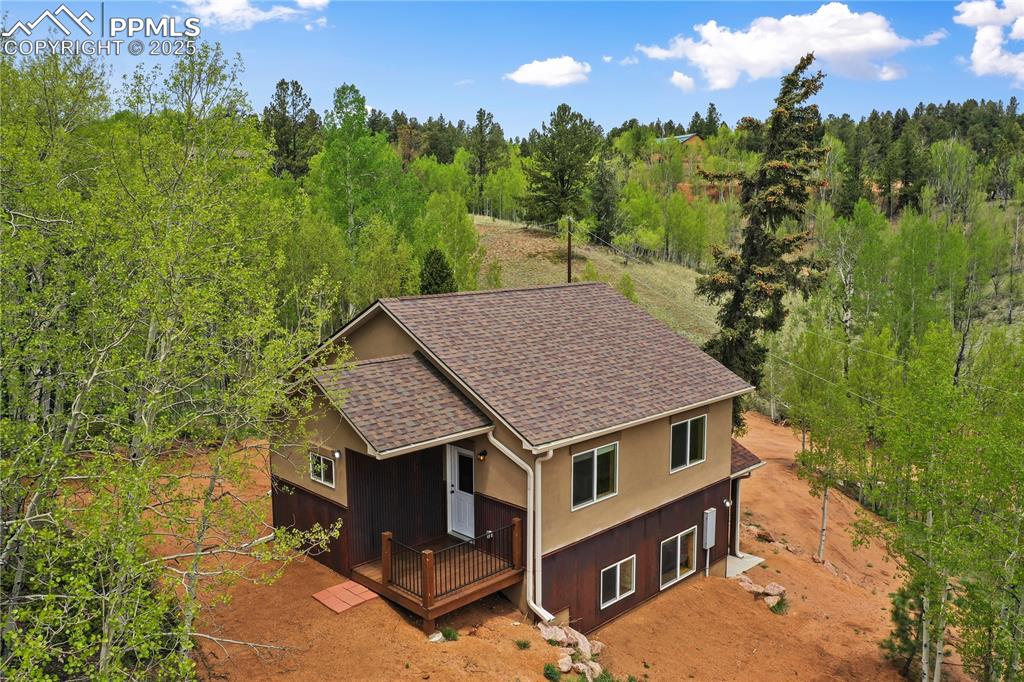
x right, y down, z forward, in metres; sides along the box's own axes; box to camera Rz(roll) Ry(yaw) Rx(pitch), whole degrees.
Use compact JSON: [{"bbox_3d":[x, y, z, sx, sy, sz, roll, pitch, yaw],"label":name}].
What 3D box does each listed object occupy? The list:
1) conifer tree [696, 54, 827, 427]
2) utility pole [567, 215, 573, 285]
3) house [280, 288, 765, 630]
[{"bbox_3d":[9.138,-2.524,29.273,5.000,15.500,5.000,-1,8,0],"label":"conifer tree"},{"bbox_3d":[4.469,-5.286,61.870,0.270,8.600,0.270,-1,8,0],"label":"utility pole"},{"bbox_3d":[-0.489,2.515,21.582,12.125,7.778,10.243,-8,11,-43],"label":"house"}]

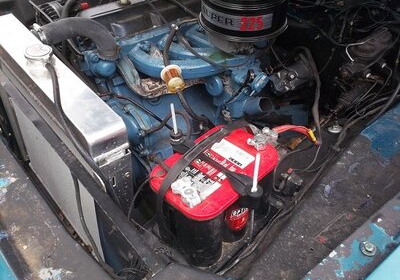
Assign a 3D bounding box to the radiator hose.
[{"bbox_3d":[-0.324,-0.259,1.155,0.175,0.110,0.120,-26,47,-25],"label":"radiator hose"}]

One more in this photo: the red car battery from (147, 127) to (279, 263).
[{"bbox_3d":[0.036,0.114,0.969,0.175,0.188,0.254,32,52,33],"label":"red car battery"}]

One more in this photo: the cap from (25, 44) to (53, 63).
[{"bbox_3d":[-0.361,-0.192,0.985,0.061,0.022,0.061,-1,41,1],"label":"cap"}]

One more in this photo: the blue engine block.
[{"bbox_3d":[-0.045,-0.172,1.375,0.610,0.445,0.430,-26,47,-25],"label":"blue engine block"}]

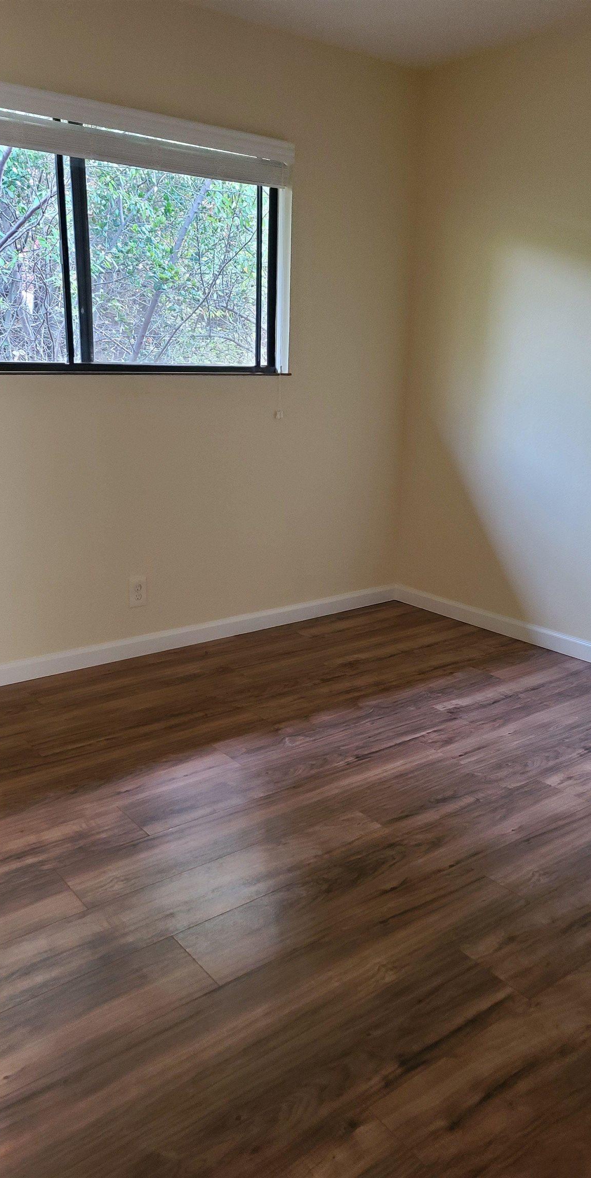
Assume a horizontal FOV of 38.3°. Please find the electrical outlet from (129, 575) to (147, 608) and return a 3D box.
[{"bbox_3d":[-0.643,0.012,3.473,0.077,0.121,0.009,-11,19,-36],"label":"electrical outlet"}]

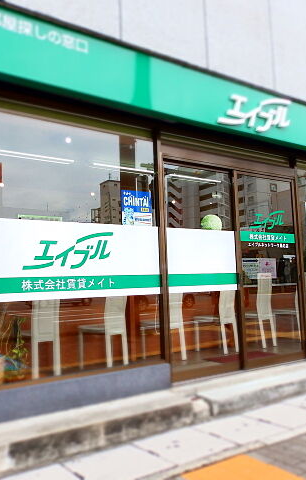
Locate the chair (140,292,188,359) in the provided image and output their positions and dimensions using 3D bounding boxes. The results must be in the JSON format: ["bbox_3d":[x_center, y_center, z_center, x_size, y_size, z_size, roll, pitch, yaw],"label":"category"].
[{"bbox_3d":[0.128,0.930,4.846,0.380,0.965,0.480,3,-8,-39],"label":"chair"}]

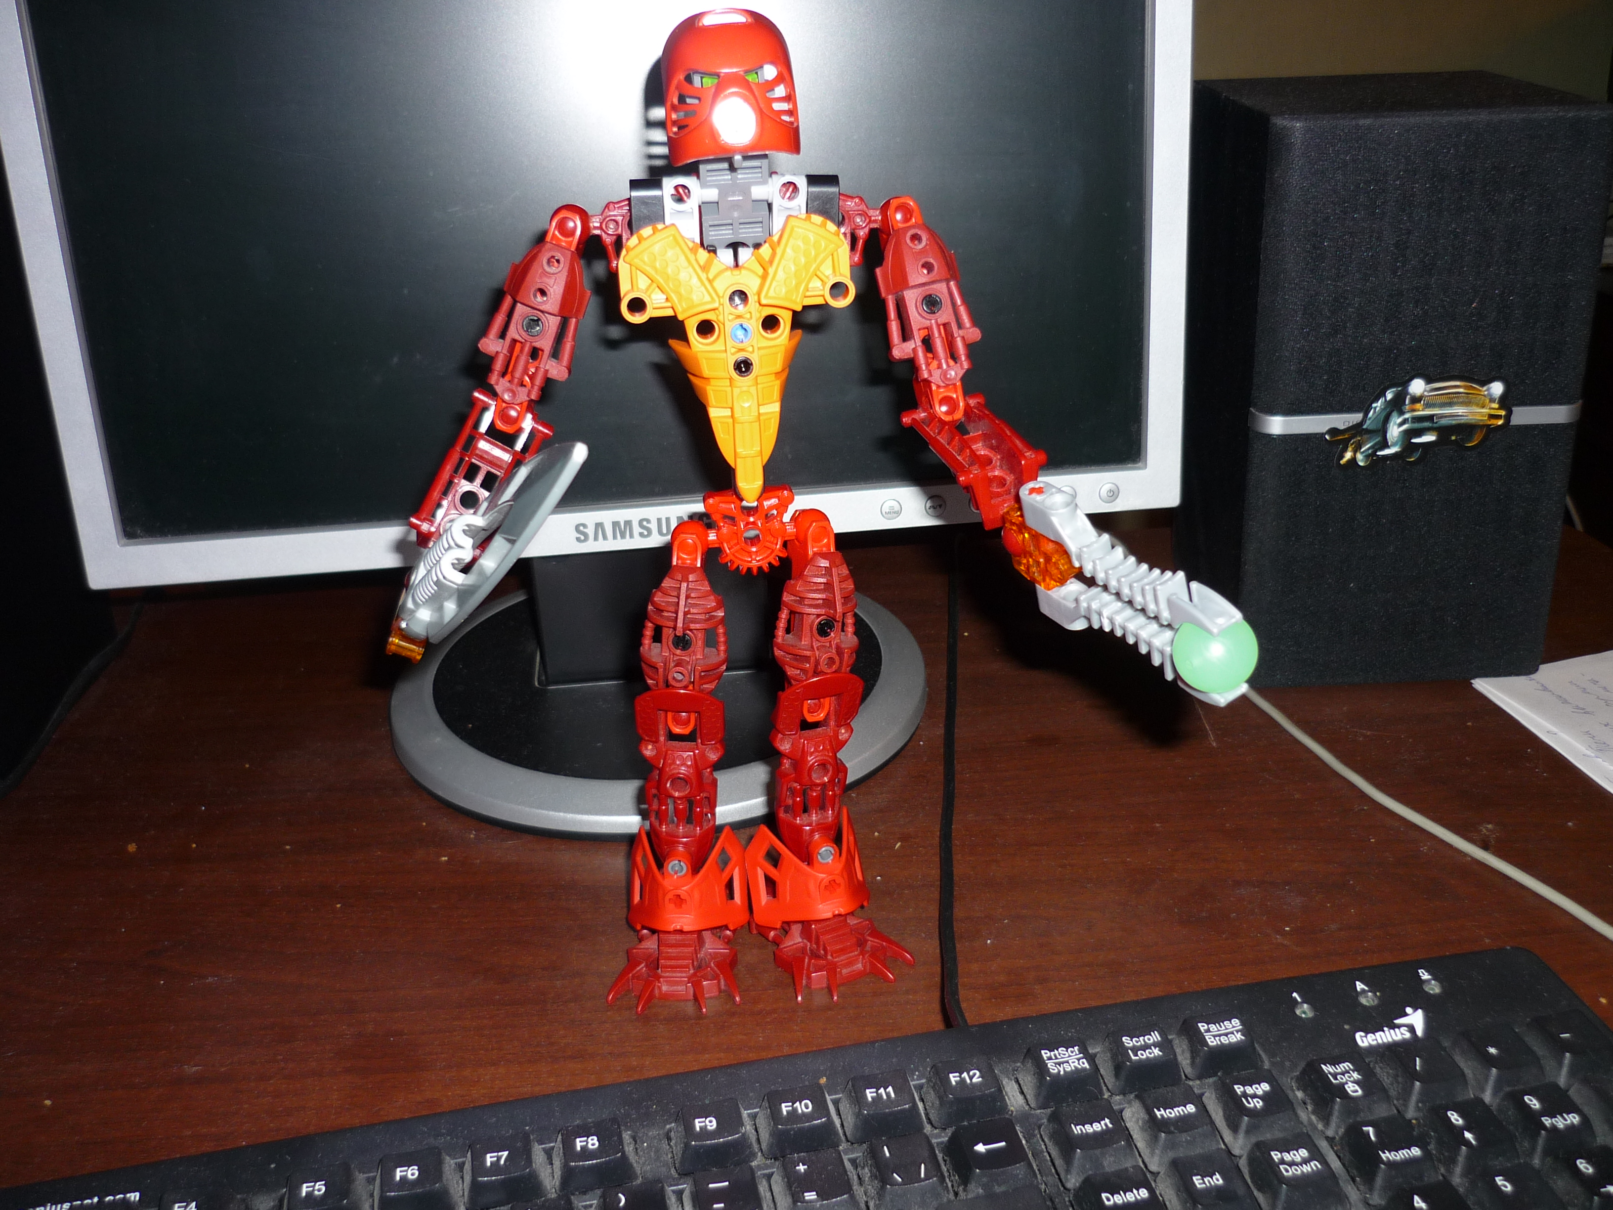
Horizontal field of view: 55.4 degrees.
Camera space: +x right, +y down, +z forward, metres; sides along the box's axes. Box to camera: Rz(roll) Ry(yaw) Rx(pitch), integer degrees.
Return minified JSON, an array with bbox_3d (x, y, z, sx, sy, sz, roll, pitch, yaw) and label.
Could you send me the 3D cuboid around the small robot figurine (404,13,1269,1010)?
[{"bbox_3d":[-0.006,-0.001,0.361,0.195,0.252,0.107,-2,25,0],"label":"small robot figurine"}]

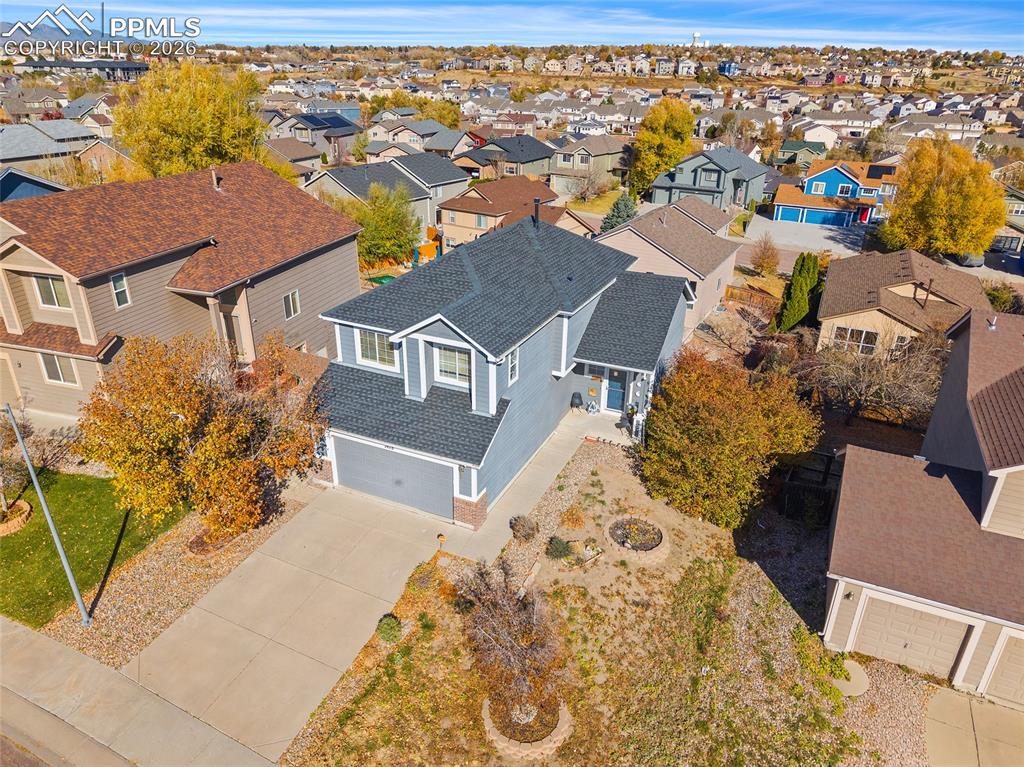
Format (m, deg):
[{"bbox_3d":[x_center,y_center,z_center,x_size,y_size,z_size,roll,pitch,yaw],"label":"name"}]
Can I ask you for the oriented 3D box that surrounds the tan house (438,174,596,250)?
[{"bbox_3d":[1.320,-17.230,75.120,15.000,7.200,13.000,13,28,26],"label":"tan house"}]

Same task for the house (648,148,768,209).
[{"bbox_3d":[29.710,-30.950,104.880,11.900,7.700,16.300,17,30,31],"label":"house"}]

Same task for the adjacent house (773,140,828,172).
[{"bbox_3d":[63.150,-49.050,154.460,10.600,7.900,11.600,11,27,21],"label":"adjacent house"}]

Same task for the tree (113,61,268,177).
[{"bbox_3d":[-32.950,-24.690,73.600,14.630,16.050,14.630,12,27,22],"label":"tree"}]

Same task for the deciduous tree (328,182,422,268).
[{"bbox_3d":[-11.260,-12.700,58.100,7.400,7.200,7.000,0,25,0],"label":"deciduous tree"}]

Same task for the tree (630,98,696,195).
[{"bbox_3d":[24.010,-37.350,112.860,10.190,14.830,10.190,12,27,22],"label":"tree"}]

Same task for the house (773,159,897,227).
[{"bbox_3d":[46.880,-28.410,104.320,15.700,8.000,13.000,12,28,24],"label":"house"}]

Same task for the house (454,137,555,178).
[{"bbox_3d":[-1.220,-40.410,128.000,10.500,6.100,19.500,17,29,31],"label":"house"}]

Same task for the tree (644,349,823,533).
[{"bbox_3d":[7.810,1.560,25.510,6.300,5.100,6.200,11,28,23],"label":"tree"}]

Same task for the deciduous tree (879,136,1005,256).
[{"bbox_3d":[45.480,-19.810,75.420,11.020,12.170,11.020,12,27,22],"label":"deciduous tree"}]

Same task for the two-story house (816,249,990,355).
[{"bbox_3d":[29.570,-6.550,53.340,11.300,6.800,16.500,11,28,23],"label":"two-story house"}]

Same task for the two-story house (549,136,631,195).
[{"bbox_3d":[14.590,-36.800,118.900,10.200,7.700,15.550,17,29,31],"label":"two-story house"}]

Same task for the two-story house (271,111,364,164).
[{"bbox_3d":[-34.900,-45.970,131.360,12.000,7.600,12.700,14,29,27],"label":"two-story house"}]

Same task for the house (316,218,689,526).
[{"bbox_3d":[0.540,-1.870,29.290,10.850,7.750,16.250,12,27,22],"label":"house"}]

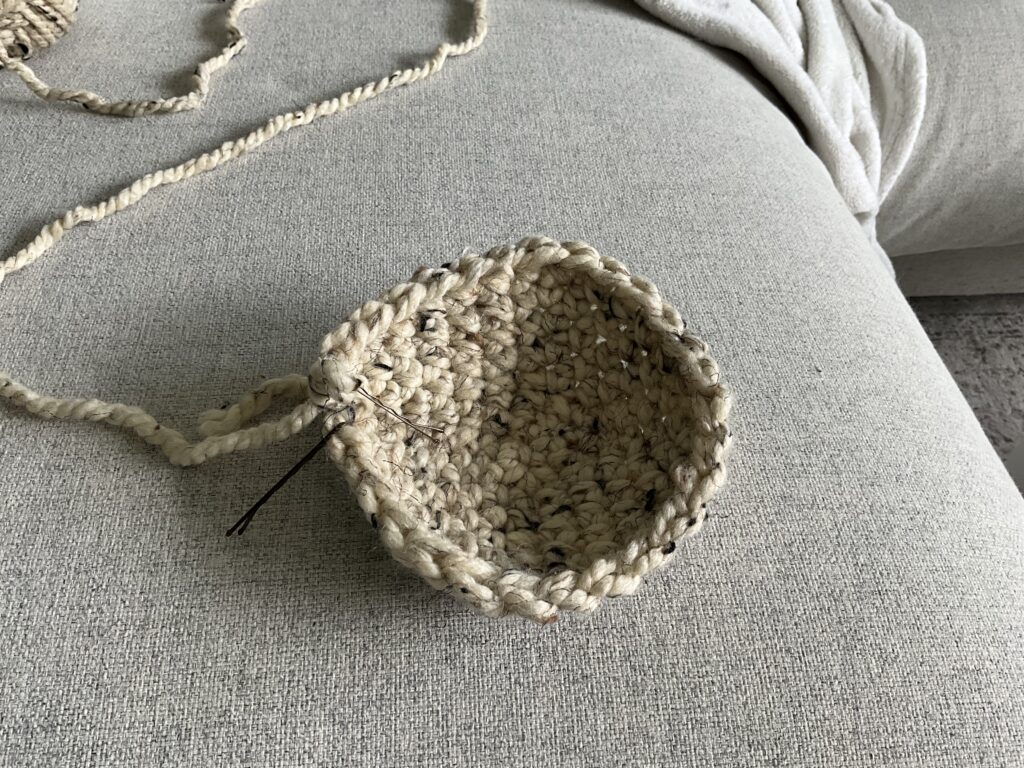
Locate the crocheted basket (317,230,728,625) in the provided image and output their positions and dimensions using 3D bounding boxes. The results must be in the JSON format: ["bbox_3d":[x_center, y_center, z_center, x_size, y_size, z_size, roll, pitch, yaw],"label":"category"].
[{"bbox_3d":[0.002,0.015,0.265,0.120,0.054,0.128,4,50,0],"label":"crocheted basket"}]

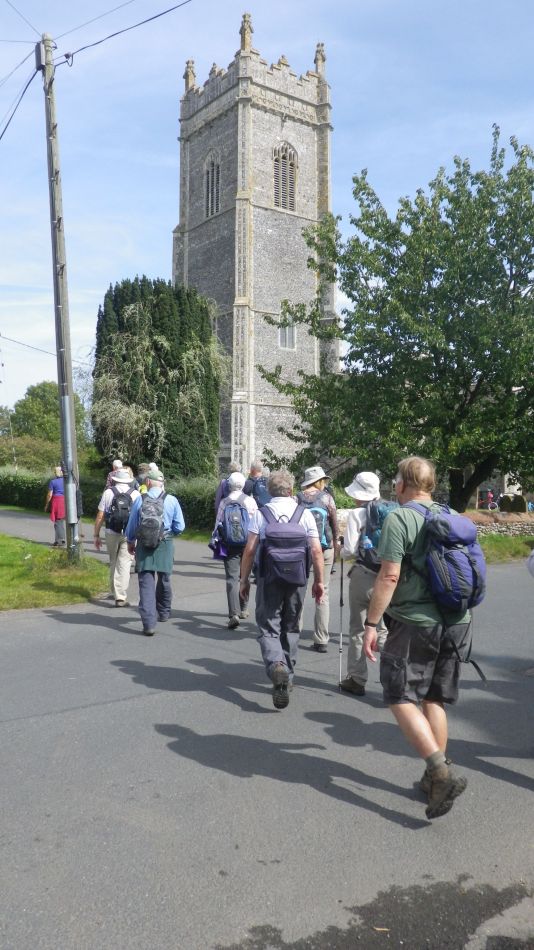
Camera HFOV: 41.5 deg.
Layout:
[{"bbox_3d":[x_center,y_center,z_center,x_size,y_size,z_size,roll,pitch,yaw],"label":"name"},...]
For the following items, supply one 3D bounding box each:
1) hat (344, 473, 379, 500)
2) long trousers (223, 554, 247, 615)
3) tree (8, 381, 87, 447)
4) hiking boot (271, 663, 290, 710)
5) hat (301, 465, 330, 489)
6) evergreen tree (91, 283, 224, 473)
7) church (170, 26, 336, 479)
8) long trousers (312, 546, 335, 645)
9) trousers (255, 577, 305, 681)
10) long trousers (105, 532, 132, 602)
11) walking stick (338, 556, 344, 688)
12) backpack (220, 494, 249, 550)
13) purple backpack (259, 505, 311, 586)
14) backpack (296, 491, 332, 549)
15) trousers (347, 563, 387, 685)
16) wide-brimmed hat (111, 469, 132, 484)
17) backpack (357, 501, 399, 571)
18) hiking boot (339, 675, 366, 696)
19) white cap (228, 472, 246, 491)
[{"bbox_3d":[0.725,0.087,5.350,0.280,0.190,0.300,0,0,0],"label":"hat"},{"bbox_3d":[-0.330,1.070,7.650,0.360,0.880,0.460,0,1,-1],"label":"long trousers"},{"bbox_3d":[-18.050,-3.050,58.000,6.400,9.400,6.400,0,0,0],"label":"tree"},{"bbox_3d":[0.100,1.460,4.920,0.115,0.290,0.145,0,18,0],"label":"hiking boot"},{"bbox_3d":[0.466,0.024,6.680,0.285,0.150,0.300,-15,5,1],"label":"hat"},{"bbox_3d":[-4.970,-3.750,32.000,5.800,10.600,5.600,0,0,-9],"label":"evergreen tree"},{"bbox_3d":[-0.950,-14.800,51.500,8.500,30.500,8.500,-1,2,-41],"label":"church"},{"bbox_3d":[0.470,1.110,6.660,0.340,0.900,0.420,0,1,-7],"label":"long trousers"},{"bbox_3d":[0.095,1.067,5.170,0.380,0.880,0.480,0,0,1],"label":"trousers"},{"bbox_3d":[-1.850,1.110,8.800,0.360,0.920,0.460,0,1,-13],"label":"long trousers"},{"bbox_3d":[0.570,1.061,5.400,0.045,1.150,0.055,1,0,-30],"label":"walking stick"},{"bbox_3d":[-0.342,0.524,7.780,0.300,0.540,0.230,0,0,-2],"label":"backpack"},{"bbox_3d":[0.131,0.520,5.080,0.360,0.550,0.280,0,1,-2],"label":"purple backpack"},{"bbox_3d":[0.436,0.404,6.400,0.320,0.550,0.250,0,0,3],"label":"backpack"},{"bbox_3d":[0.755,1.109,5.300,0.400,0.920,0.480,0,0,-30],"label":"trousers"},{"bbox_3d":[-1.812,0.015,8.800,0.290,0.165,0.310,0,1,-12],"label":"wide-brimmed hat"},{"bbox_3d":[0.870,0.445,5.180,0.330,0.530,0.280,-1,1,-34],"label":"backpack"},{"bbox_3d":[0.640,1.580,5.370,0.110,0.130,0.285,-1,1,-28],"label":"hiking boot"},{"bbox_3d":[-0.330,0.073,7.900,0.220,0.180,0.250,0,0,-2],"label":"white cap"}]

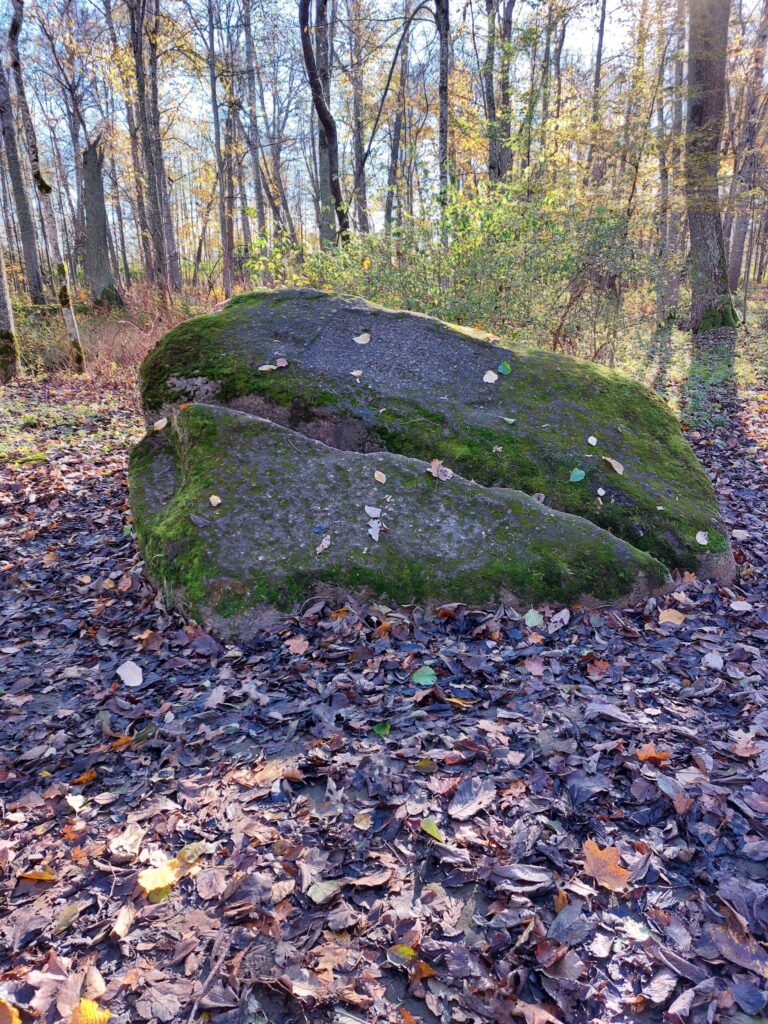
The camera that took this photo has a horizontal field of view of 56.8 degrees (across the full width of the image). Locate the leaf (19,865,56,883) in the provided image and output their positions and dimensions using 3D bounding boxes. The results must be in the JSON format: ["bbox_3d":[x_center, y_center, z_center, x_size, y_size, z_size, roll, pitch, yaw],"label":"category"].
[{"bbox_3d":[-0.829,0.865,1.698,0.090,0.030,0.045,0,20,0],"label":"leaf"}]

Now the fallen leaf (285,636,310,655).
[{"bbox_3d":[-0.353,0.546,2.902,0.102,0.022,0.110,-1,20,0],"label":"fallen leaf"}]

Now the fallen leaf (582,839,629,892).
[{"bbox_3d":[0.537,0.856,1.720,0.110,0.035,0.130,-5,21,-14],"label":"fallen leaf"}]

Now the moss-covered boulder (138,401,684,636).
[{"bbox_3d":[0.070,-0.040,3.077,2.300,0.800,0.920,0,20,0],"label":"moss-covered boulder"}]

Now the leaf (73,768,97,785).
[{"bbox_3d":[-0.918,0.811,2.177,0.070,0.020,0.048,-17,26,-39],"label":"leaf"}]

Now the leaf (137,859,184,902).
[{"bbox_3d":[-0.568,0.936,1.804,0.118,0.030,0.115,-1,20,0],"label":"leaf"}]

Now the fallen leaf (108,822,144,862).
[{"bbox_3d":[-0.648,0.832,1.787,0.085,0.040,0.105,7,21,19],"label":"fallen leaf"}]

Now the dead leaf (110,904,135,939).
[{"bbox_3d":[-0.579,0.909,1.577,0.050,0.030,0.090,10,23,26],"label":"dead leaf"}]

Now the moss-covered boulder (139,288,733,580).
[{"bbox_3d":[0.190,-0.533,3.748,2.850,1.260,1.500,0,20,0],"label":"moss-covered boulder"}]

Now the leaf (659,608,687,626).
[{"bbox_3d":[1.256,0.459,3.092,0.118,0.030,0.110,-1,20,0],"label":"leaf"}]

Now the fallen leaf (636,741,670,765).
[{"bbox_3d":[0.856,0.764,2.255,0.108,0.028,0.088,-1,20,0],"label":"fallen leaf"}]

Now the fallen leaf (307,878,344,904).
[{"bbox_3d":[-0.136,0.882,1.651,0.088,0.030,0.060,5,21,14],"label":"fallen leaf"}]

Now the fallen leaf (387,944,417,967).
[{"bbox_3d":[0.040,1.006,1.611,0.060,0.018,0.048,-11,22,-26],"label":"fallen leaf"}]

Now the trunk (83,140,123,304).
[{"bbox_3d":[-6.987,-7.186,17.623,0.900,3.700,0.900,-6,21,-20],"label":"trunk"}]

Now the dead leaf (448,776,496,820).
[{"bbox_3d":[0.241,0.779,1.930,0.105,0.040,0.160,17,26,39],"label":"dead leaf"}]

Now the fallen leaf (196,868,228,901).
[{"bbox_3d":[-0.434,0.942,1.796,0.075,0.022,0.095,-7,21,-19],"label":"fallen leaf"}]

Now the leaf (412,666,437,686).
[{"bbox_3d":[0.141,0.575,2.481,0.082,0.025,0.085,0,20,0],"label":"leaf"}]

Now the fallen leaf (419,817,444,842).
[{"bbox_3d":[0.131,0.878,1.964,0.048,0.020,0.088,-5,20,-13],"label":"fallen leaf"}]

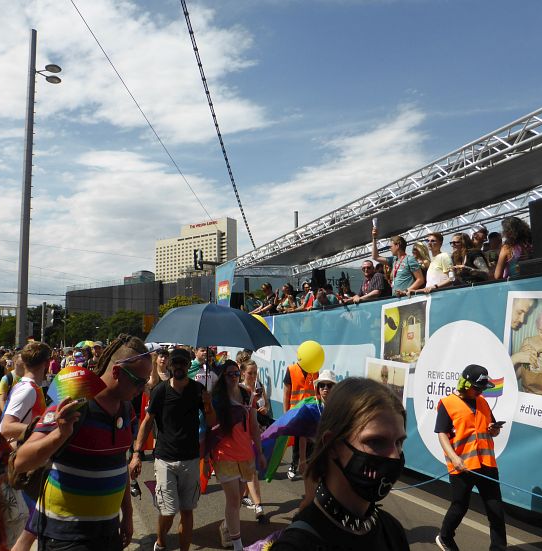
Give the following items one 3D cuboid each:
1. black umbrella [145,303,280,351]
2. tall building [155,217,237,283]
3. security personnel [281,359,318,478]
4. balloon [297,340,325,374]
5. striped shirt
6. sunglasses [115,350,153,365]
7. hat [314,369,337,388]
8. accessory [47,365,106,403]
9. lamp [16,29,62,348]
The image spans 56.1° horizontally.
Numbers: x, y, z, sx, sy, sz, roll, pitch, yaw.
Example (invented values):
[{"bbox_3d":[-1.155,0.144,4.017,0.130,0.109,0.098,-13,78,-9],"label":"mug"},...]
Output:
[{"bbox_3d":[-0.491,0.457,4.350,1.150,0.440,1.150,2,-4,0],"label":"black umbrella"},{"bbox_3d":[-59.214,7.791,397.512,71.000,96.000,17.000,-6,-9,33],"label":"tall building"},{"bbox_3d":[0.397,1.845,6.891,0.560,1.790,0.360,0,-8,-10],"label":"security personnel"},{"bbox_3d":[0.444,0.898,5.600,0.295,0.360,0.295,-1,-8,0],"label":"balloon"},{"bbox_3d":[-0.823,0.845,2.240,0.460,0.610,0.320,6,-10,-43],"label":"striped shirt"},{"bbox_3d":[-0.550,0.332,2.050,0.160,0.050,0.145,-19,-14,21],"label":"sunglasses"},{"bbox_3d":[0.605,1.135,5.650,0.270,0.155,0.290,-2,-8,6],"label":"hat"},{"bbox_3d":[-0.774,0.439,2.030,0.235,0.155,0.035,-11,-5,-13],"label":"accessory"},{"bbox_3d":[-7.770,-2.184,17.275,1.200,12.800,1.250,3,-8,-26],"label":"lamp"}]

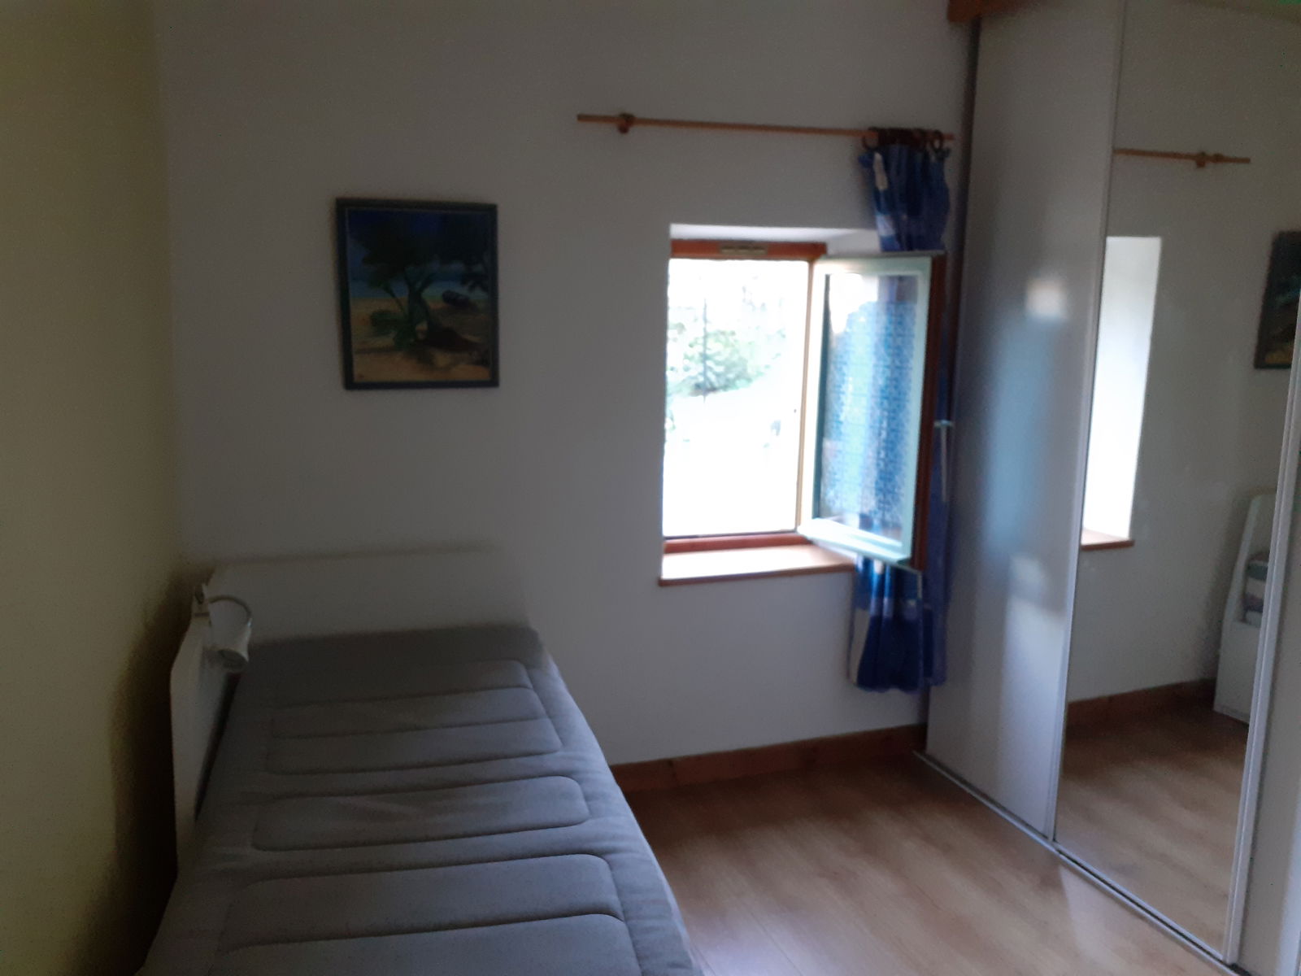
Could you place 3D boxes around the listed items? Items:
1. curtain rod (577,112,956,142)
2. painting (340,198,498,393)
[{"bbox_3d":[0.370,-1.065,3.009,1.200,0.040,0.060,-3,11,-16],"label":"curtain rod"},{"bbox_3d":[-0.645,-0.537,2.855,0.430,0.514,0.030,-2,12,-17],"label":"painting"}]

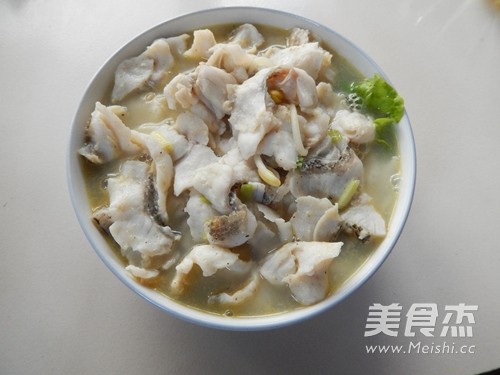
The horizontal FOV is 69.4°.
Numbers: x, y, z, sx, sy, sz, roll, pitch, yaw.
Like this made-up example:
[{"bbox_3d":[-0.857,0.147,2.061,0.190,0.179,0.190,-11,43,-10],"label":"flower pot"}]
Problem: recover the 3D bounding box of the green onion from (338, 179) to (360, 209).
[{"bbox_3d":[0.061,0.004,0.222,0.006,0.005,0.022,31,73,9],"label":"green onion"}]

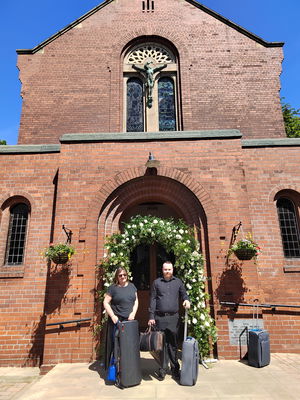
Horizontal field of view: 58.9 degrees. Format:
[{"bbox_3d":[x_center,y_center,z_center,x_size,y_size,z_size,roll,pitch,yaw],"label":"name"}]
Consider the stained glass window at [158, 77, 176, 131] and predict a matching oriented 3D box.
[{"bbox_3d":[0.676,-3.667,10.248,0.655,2.537,0.120,-1,-15,1],"label":"stained glass window"}]

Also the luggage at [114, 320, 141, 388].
[{"bbox_3d":[-0.329,2.246,3.955,0.310,0.860,0.260,9,-18,-32],"label":"luggage"}]

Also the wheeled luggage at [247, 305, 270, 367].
[{"bbox_3d":[1.889,2.340,4.744,0.340,1.050,0.240,9,-18,-32],"label":"wheeled luggage"}]

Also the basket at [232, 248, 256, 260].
[{"bbox_3d":[1.733,0.994,4.849,0.380,0.230,0.380,-1,-15,1],"label":"basket"}]

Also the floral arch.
[{"bbox_3d":[0.123,1.618,4.996,1.980,2.600,0.500,-1,-15,1],"label":"floral arch"}]

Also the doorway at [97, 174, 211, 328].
[{"bbox_3d":[0.073,1.283,5.622,2.275,3.571,0.720,-1,-15,1],"label":"doorway"}]

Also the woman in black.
[{"bbox_3d":[-0.492,1.973,4.441,0.580,1.640,0.400,0,-15,-3],"label":"woman in black"}]

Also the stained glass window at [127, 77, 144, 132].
[{"bbox_3d":[-0.560,-3.652,10.271,0.658,2.599,0.120,-1,-15,1],"label":"stained glass window"}]

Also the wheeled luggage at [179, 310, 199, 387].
[{"bbox_3d":[0.590,2.168,4.068,0.230,1.050,0.330,-8,-16,25],"label":"wheeled luggage"}]

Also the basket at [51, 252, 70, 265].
[{"bbox_3d":[-1.641,1.070,4.902,0.340,0.230,0.340,-1,-15,1],"label":"basket"}]

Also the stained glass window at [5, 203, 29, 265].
[{"bbox_3d":[-3.101,0.783,6.203,0.459,1.449,0.100,-1,-15,1],"label":"stained glass window"}]

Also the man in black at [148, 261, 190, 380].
[{"bbox_3d":[0.306,1.881,4.301,0.660,1.740,0.420,-1,-15,1],"label":"man in black"}]

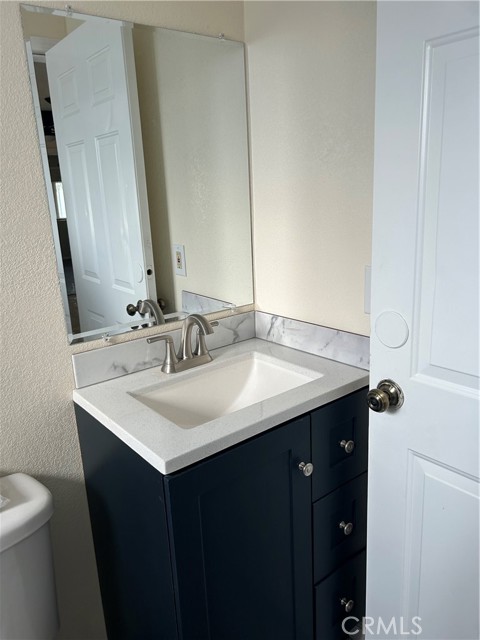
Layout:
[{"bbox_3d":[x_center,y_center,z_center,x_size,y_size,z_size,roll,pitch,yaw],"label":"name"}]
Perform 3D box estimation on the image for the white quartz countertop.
[{"bbox_3d":[-0.040,0.169,1.248,0.627,0.028,0.485,-14,18,-36],"label":"white quartz countertop"}]

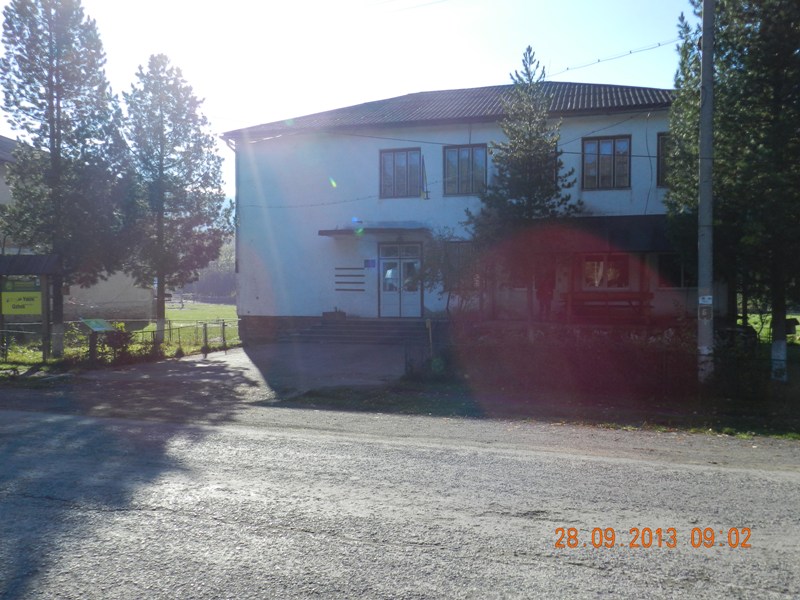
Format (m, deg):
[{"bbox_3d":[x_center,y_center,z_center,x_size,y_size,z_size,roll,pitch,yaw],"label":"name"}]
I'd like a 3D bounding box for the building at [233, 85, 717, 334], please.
[{"bbox_3d":[3.343,-3.818,27.360,17.650,10.390,12.100,0,1,16],"label":"building"}]

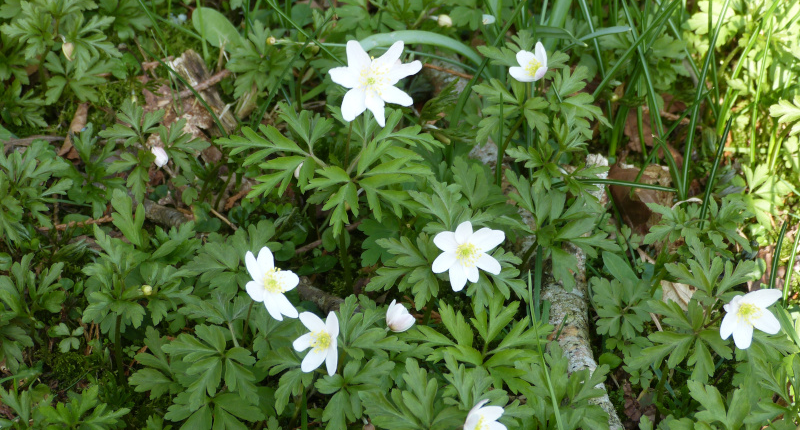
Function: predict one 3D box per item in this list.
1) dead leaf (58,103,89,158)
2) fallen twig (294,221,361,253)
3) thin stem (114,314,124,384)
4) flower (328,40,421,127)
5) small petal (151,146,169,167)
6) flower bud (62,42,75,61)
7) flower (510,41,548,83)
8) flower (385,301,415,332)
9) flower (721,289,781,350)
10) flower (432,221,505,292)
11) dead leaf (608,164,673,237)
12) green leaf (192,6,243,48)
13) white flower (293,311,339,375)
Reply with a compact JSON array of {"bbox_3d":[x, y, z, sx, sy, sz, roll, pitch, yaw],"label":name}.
[{"bbox_3d":[-0.177,-0.045,1.361,0.014,0.010,0.040,13,63,15],"label":"dead leaf"},{"bbox_3d":[-0.037,0.011,1.300,0.043,0.004,0.004,-25,46,-19],"label":"fallen twig"},{"bbox_3d":[-0.134,0.064,1.209,0.003,0.048,0.003,3,40,0],"label":"thin stem"},{"bbox_3d":[-0.012,-0.063,1.200,0.043,0.014,0.042,0,76,0],"label":"flower"},{"bbox_3d":[-0.130,-0.032,1.360,0.009,0.013,0.009,-20,21,6],"label":"small petal"},{"bbox_3d":[-0.188,-0.093,1.430,0.007,0.013,0.007,-11,27,3],"label":"flower bud"},{"bbox_3d":[0.070,-0.084,1.380,0.023,0.019,0.022,0,56,14],"label":"flower"},{"bbox_3d":[0.000,0.046,1.143,0.013,0.013,0.015,34,85,0],"label":"flower"},{"bbox_3d":[0.170,0.050,1.220,0.034,0.016,0.033,0,78,-24],"label":"flower"},{"bbox_3d":[0.034,0.021,1.260,0.036,0.013,0.036,0,76,2],"label":"flower"},{"bbox_3d":[0.134,-0.008,1.400,0.037,0.015,0.046,0,56,0],"label":"dead leaf"},{"bbox_3d":[-0.101,-0.104,1.407,0.020,0.006,0.042,-41,64,-16],"label":"green leaf"},{"bbox_3d":[-0.037,0.058,1.129,0.030,0.030,0.013,33,5,33],"label":"white flower"}]

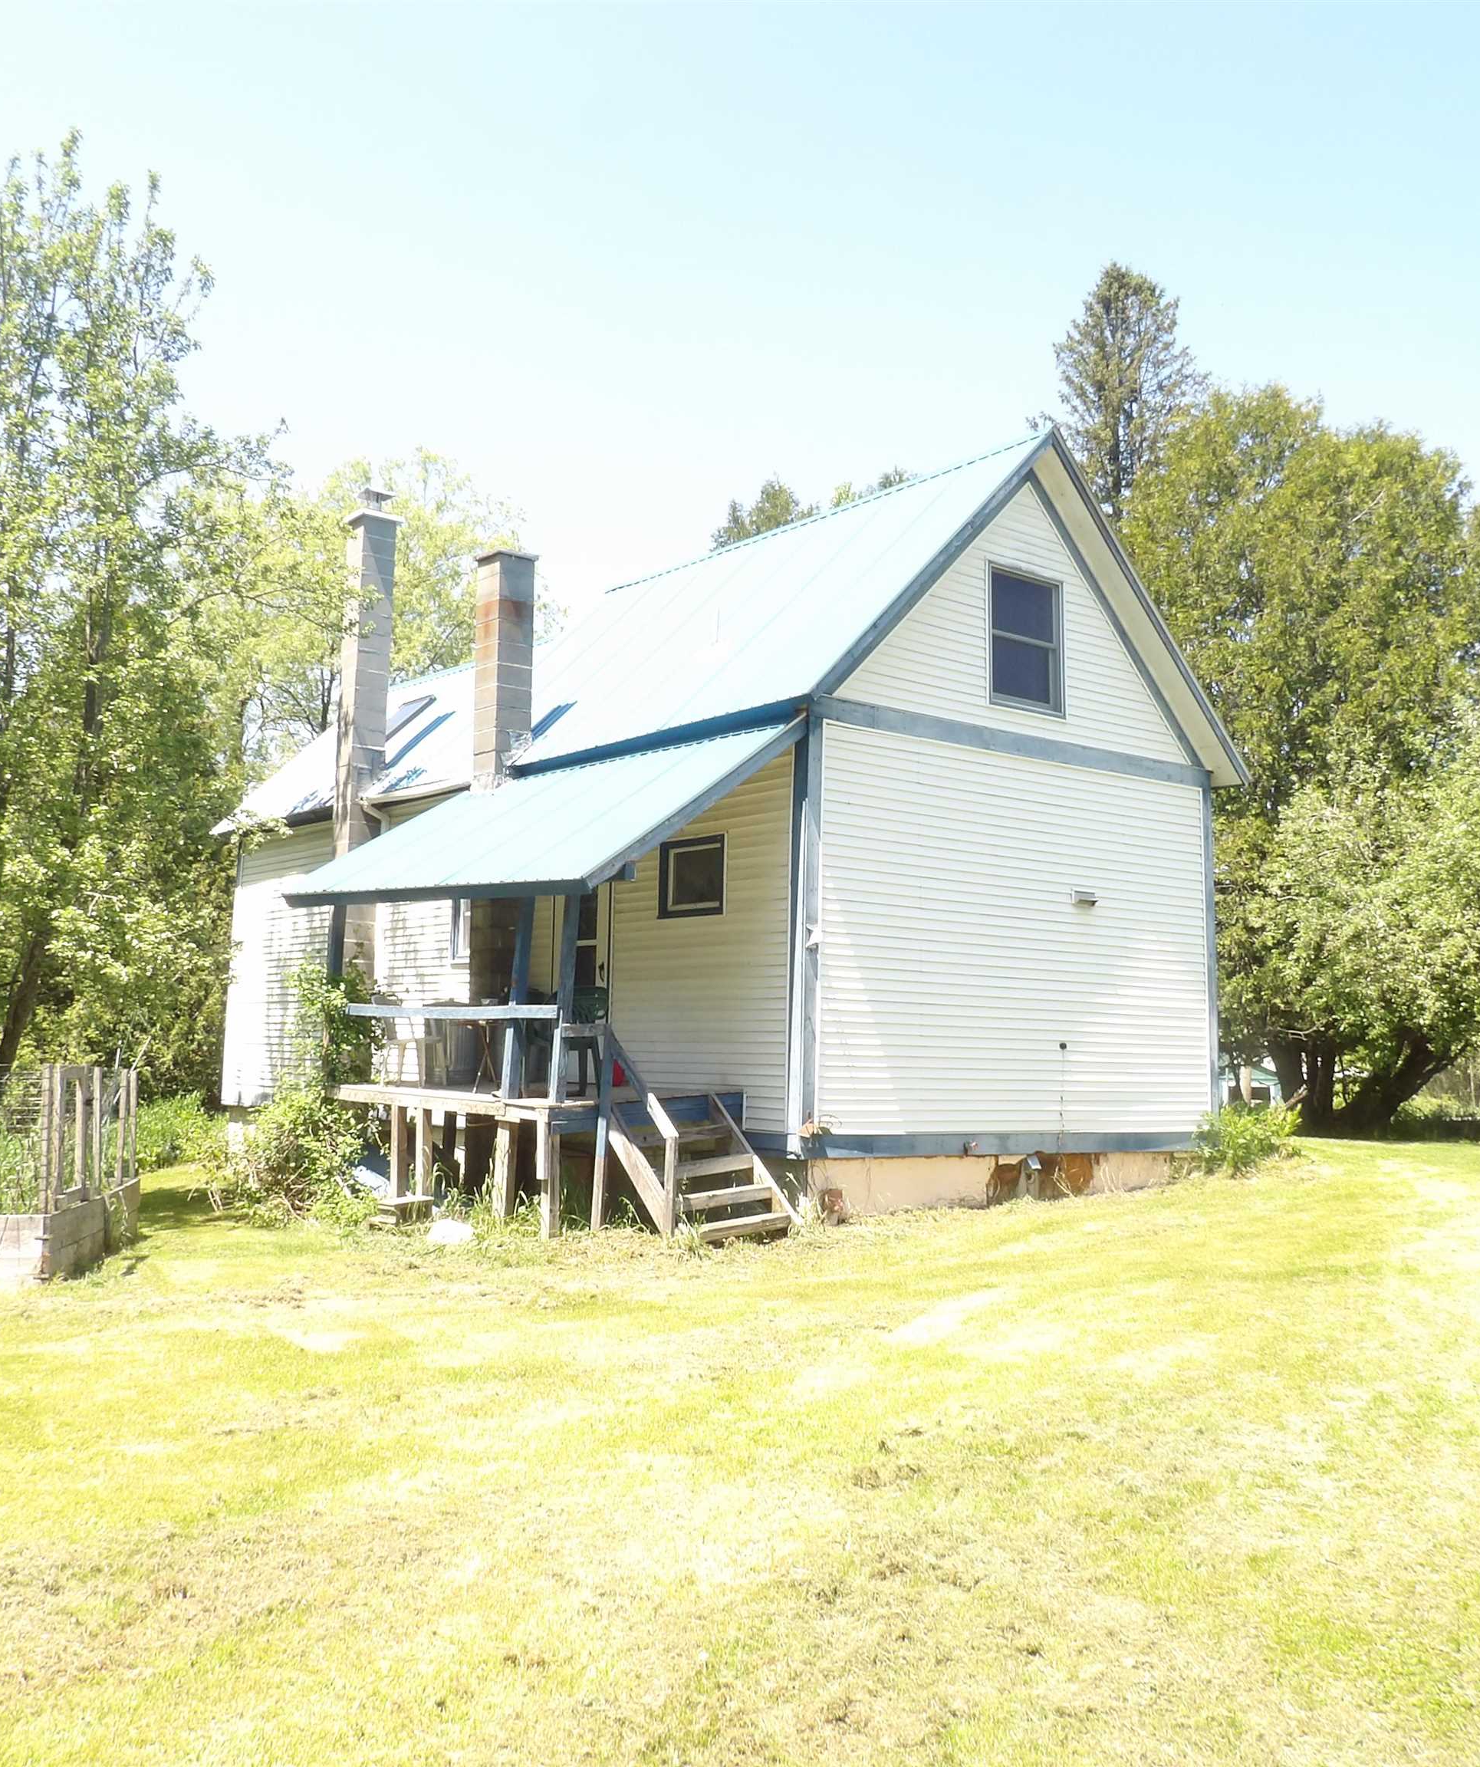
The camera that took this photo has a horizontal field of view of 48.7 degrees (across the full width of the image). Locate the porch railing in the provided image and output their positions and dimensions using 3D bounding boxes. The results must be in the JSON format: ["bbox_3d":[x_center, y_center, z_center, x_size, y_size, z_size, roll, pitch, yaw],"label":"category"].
[{"bbox_3d":[-2.153,1.253,12.390,0.420,0.675,3.481,6,-7,-37],"label":"porch railing"}]

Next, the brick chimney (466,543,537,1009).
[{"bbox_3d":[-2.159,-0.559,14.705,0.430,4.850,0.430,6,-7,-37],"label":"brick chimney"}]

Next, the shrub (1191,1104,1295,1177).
[{"bbox_3d":[4.260,2.169,13.850,0.800,0.610,0.750,1,-6,0],"label":"shrub"}]

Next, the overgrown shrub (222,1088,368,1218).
[{"bbox_3d":[-3.545,2.146,13.000,1.050,1.000,0.950,1,-6,0],"label":"overgrown shrub"}]

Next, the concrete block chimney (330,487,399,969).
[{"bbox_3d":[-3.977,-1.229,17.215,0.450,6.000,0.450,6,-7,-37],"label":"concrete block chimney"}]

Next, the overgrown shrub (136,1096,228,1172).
[{"bbox_3d":[-6.384,2.876,18.700,0.950,0.820,0.900,1,-6,0],"label":"overgrown shrub"}]

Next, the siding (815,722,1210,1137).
[{"bbox_3d":[2.263,0.472,12.672,4.340,2.911,0.120,6,-7,-37],"label":"siding"}]

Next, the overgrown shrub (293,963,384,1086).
[{"bbox_3d":[-3.413,1.205,13.800,0.700,1.040,0.650,1,-6,0],"label":"overgrown shrub"}]

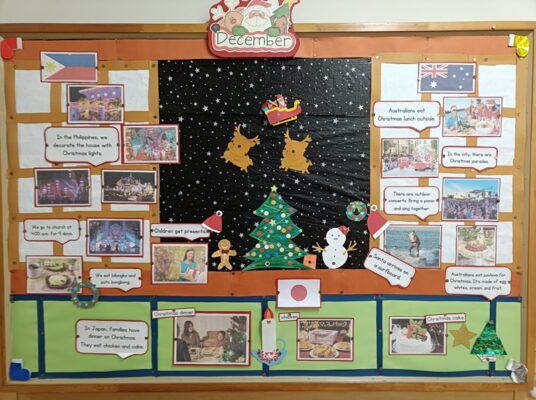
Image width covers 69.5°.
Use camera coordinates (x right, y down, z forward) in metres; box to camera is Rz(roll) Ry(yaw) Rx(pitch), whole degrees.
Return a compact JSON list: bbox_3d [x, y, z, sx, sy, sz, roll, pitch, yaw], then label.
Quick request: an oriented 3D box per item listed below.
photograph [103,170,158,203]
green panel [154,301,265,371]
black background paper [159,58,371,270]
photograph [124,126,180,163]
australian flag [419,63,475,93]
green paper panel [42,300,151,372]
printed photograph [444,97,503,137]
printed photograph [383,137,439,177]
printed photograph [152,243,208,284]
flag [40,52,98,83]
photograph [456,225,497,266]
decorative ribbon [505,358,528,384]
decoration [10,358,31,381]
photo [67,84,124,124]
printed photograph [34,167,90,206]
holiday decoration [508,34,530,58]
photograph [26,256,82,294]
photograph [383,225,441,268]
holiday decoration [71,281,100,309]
[{"bbox_3d":[-0.493,-0.046,1.375,0.197,0.118,0.008,1,2,0],"label":"photograph"},{"bbox_3d":[-0.203,0.474,1.343,0.367,0.248,0.010,0,2,0],"label":"green panel"},{"bbox_3d":[-0.010,-0.117,1.328,0.728,0.726,0.010,0,2,0],"label":"black background paper"},{"bbox_3d":[-0.401,-0.190,1.326,0.199,0.133,0.008,0,2,0],"label":"photograph"},{"bbox_3d":[0.612,-0.415,1.318,0.196,0.102,0.008,1,2,0],"label":"australian flag"},{"bbox_3d":[-0.582,0.468,1.316,0.375,0.247,0.008,0,2,0],"label":"green paper panel"},{"bbox_3d":[0.685,-0.276,1.287,0.200,0.132,0.008,0,2,0],"label":"printed photograph"},{"bbox_3d":[0.508,-0.148,1.372,0.202,0.140,0.008,0,2,0],"label":"printed photograph"},{"bbox_3d":[-0.315,0.229,1.383,0.200,0.146,0.008,1,2,0],"label":"printed photograph"},{"bbox_3d":[-0.664,-0.444,1.289,0.195,0.102,0.008,0,2,0],"label":"flag"},{"bbox_3d":[0.748,0.171,1.382,0.145,0.156,0.008,1,2,0],"label":"photograph"},{"bbox_3d":[0.848,0.585,1.304,0.078,0.086,0.025,0,2,0],"label":"decorative ribbon"},{"bbox_3d":[-0.864,0.595,1.350,0.075,0.080,0.015,0,2,0],"label":"decoration"},{"bbox_3d":[-0.589,-0.327,1.323,0.195,0.132,0.008,0,2,0],"label":"photo"},{"bbox_3d":[-0.693,-0.040,1.301,0.193,0.128,0.008,0,2,0],"label":"printed photograph"},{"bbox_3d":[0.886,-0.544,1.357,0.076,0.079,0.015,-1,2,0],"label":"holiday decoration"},{"bbox_3d":[-0.766,0.270,1.385,0.201,0.136,0.008,0,2,0],"label":"photograph"},{"bbox_3d":[0.499,0.162,1.335,0.201,0.149,0.008,0,2,0],"label":"photograph"},{"bbox_3d":[-0.656,0.342,1.383,0.098,0.101,0.015,0,2,0],"label":"holiday decoration"}]

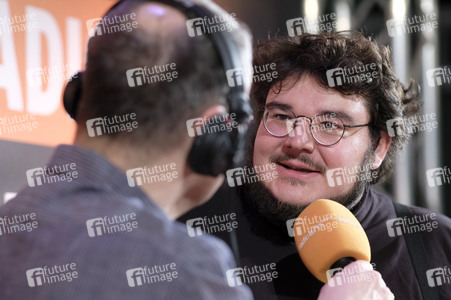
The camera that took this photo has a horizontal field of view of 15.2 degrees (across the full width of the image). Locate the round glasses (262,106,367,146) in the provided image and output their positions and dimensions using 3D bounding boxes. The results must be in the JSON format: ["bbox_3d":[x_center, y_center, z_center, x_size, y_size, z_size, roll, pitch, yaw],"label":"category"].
[{"bbox_3d":[0.131,-0.033,2.262,0.140,0.046,0.140,11,8,24],"label":"round glasses"}]

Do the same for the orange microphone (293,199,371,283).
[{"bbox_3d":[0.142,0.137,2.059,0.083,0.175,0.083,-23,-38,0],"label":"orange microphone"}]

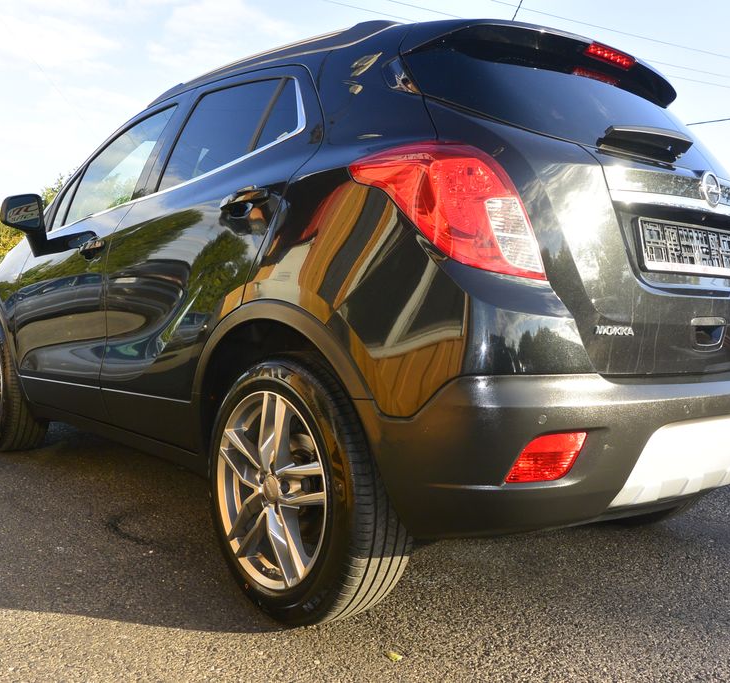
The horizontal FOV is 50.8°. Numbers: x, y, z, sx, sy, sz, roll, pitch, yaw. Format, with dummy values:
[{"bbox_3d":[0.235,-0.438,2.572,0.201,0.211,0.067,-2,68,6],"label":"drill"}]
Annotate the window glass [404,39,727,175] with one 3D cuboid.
[{"bbox_3d":[0.696,-0.602,2.151,1.200,0.440,0.140,-1,-36,-40],"label":"window glass"}]

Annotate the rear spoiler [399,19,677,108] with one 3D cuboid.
[{"bbox_3d":[0.606,-0.796,2.251,1.160,0.150,0.320,-1,4,-40],"label":"rear spoiler"}]

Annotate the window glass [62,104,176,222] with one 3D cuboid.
[{"bbox_3d":[-0.965,-0.660,2.964,0.040,0.400,0.820,20,-9,-40],"label":"window glass"}]

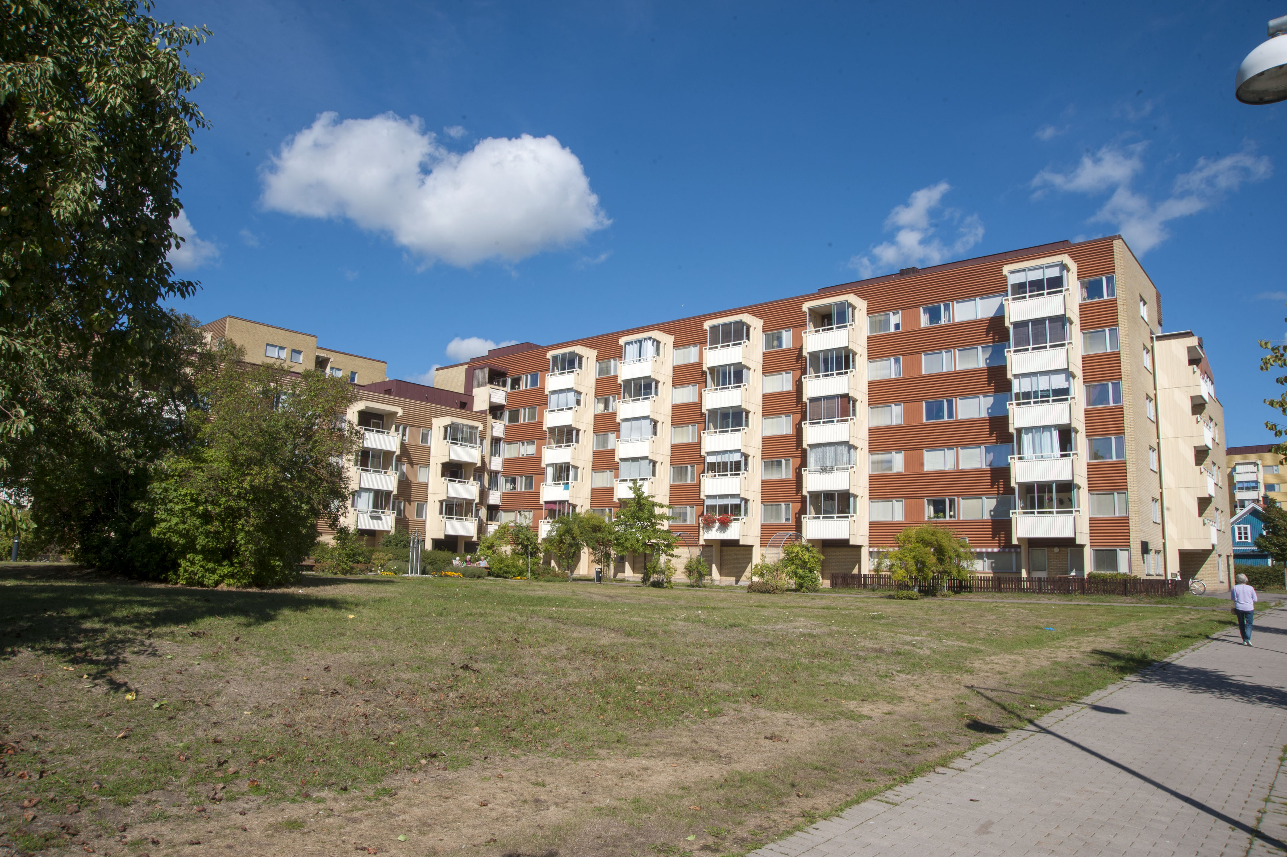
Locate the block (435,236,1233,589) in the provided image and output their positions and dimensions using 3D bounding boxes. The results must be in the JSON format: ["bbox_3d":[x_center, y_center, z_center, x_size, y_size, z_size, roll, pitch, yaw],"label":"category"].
[{"bbox_3d":[7.509,2.134,64.207,57.000,18.100,17.800,-6,-12,39],"label":"block"}]

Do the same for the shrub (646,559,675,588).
[{"bbox_3d":[0.937,7.933,47.000,1.500,1.600,1.400,-6,-12,39],"label":"shrub"}]

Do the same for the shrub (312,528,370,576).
[{"bbox_3d":[-17.618,7.209,50.000,2.600,2.650,3.000,-6,-12,39],"label":"shrub"}]

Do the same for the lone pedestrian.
[{"bbox_3d":[13.832,4.158,19.677,0.550,1.640,0.380,-5,-11,38],"label":"lone pedestrian"}]

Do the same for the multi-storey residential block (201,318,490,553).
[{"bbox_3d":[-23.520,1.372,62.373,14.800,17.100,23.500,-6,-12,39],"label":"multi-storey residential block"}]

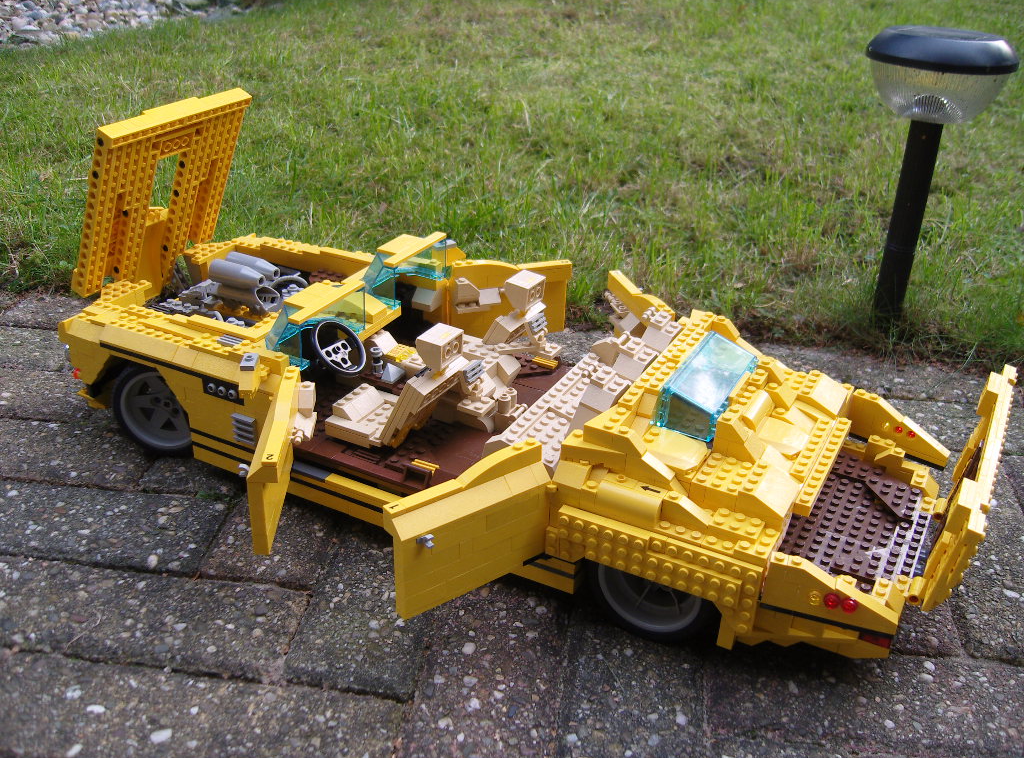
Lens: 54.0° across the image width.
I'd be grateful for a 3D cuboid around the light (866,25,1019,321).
[{"bbox_3d":[0.328,-0.158,0.820,0.118,0.246,0.118,15,32,25],"label":"light"}]

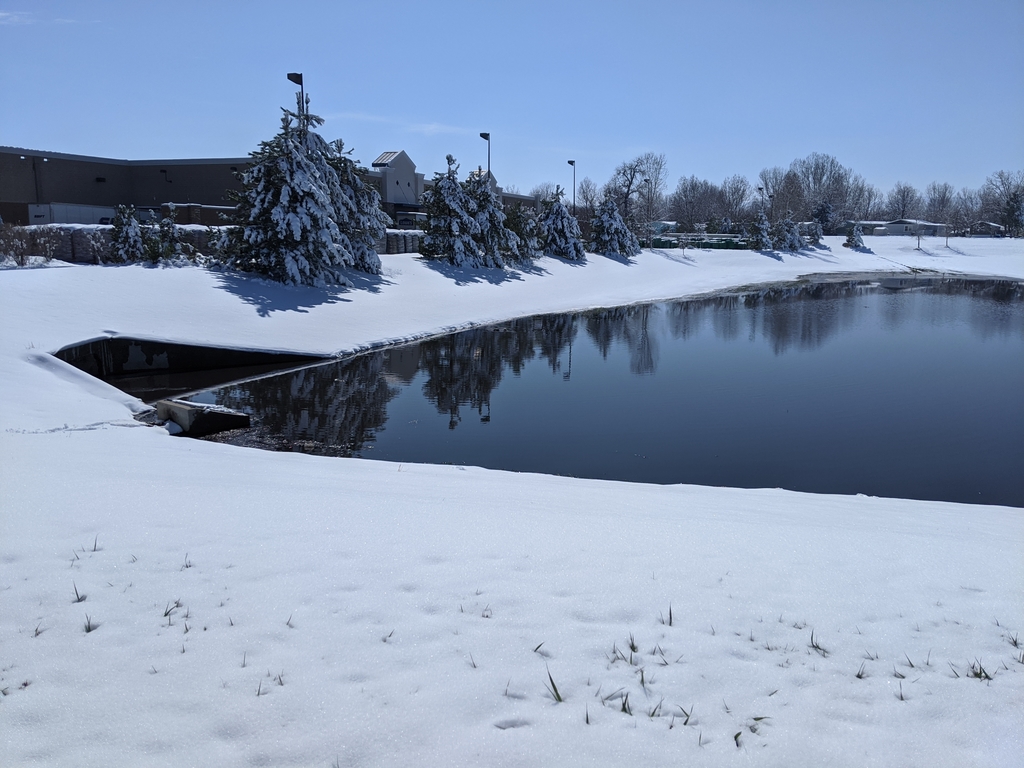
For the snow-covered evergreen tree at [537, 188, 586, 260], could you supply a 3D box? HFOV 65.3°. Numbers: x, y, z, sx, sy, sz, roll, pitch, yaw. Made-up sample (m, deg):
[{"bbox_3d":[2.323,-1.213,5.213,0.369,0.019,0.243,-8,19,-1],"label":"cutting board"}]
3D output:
[{"bbox_3d":[3.925,-12.593,62.571,3.680,5.680,3.680,0,11,0],"label":"snow-covered evergreen tree"}]

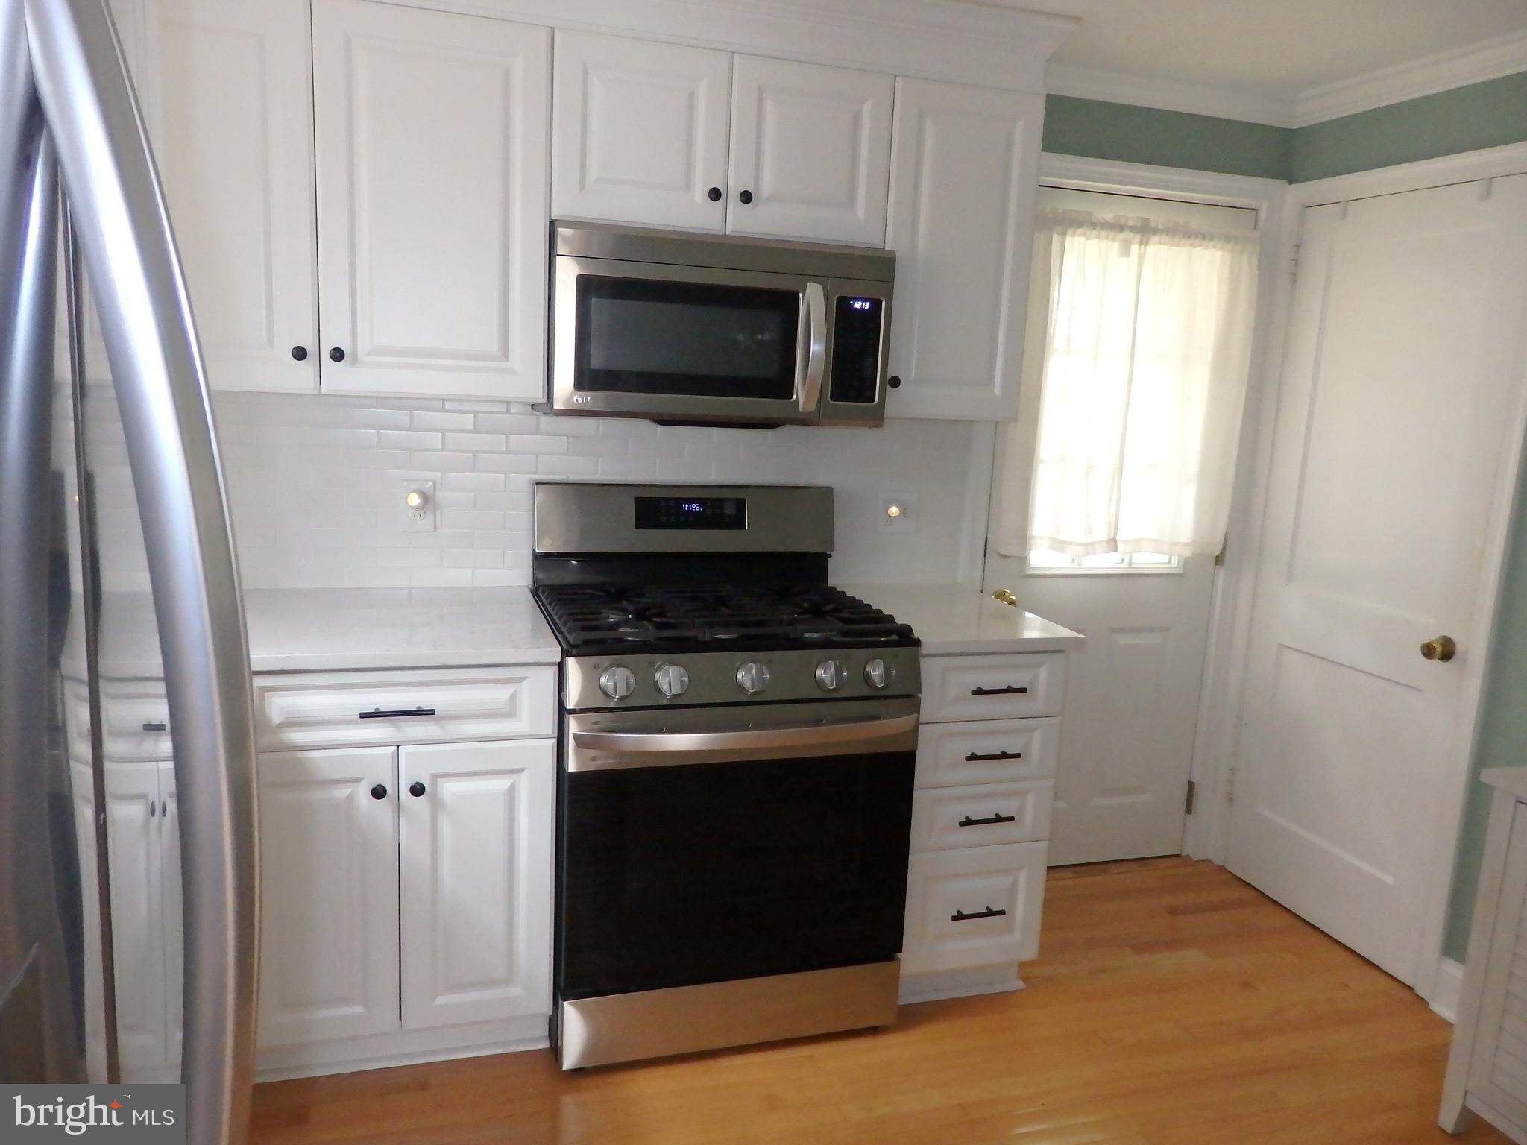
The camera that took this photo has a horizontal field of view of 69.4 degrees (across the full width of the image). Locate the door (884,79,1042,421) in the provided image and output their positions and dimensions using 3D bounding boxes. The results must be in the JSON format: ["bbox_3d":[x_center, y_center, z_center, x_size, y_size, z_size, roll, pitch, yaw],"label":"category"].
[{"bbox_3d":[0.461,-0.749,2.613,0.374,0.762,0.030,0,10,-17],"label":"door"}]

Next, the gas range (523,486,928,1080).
[{"bbox_3d":[-0.120,0.421,2.597,0.758,1.190,0.710,0,11,-17],"label":"gas range"}]

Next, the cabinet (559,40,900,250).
[{"bbox_3d":[-0.118,-0.956,2.546,0.762,0.377,0.345,0,11,-17],"label":"cabinet"}]

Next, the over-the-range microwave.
[{"bbox_3d":[-0.123,-0.564,2.586,0.757,0.400,0.410,0,11,-17],"label":"over-the-range microwave"}]

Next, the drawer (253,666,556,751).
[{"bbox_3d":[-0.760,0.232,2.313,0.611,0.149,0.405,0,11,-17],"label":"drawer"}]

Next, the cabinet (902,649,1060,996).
[{"bbox_3d":[0.410,0.555,2.853,0.389,0.886,0.615,0,11,-17],"label":"cabinet"}]

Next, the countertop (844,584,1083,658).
[{"bbox_3d":[0.448,0.104,2.771,0.419,0.030,0.628,0,11,-17],"label":"countertop"}]

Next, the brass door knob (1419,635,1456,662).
[{"bbox_3d":[1.671,0.189,2.738,0.055,0.062,0.062,0,11,-17],"label":"brass door knob"}]

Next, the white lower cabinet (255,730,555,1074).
[{"bbox_3d":[-0.815,0.641,2.504,0.611,0.727,0.615,0,11,-17],"label":"white lower cabinet"}]

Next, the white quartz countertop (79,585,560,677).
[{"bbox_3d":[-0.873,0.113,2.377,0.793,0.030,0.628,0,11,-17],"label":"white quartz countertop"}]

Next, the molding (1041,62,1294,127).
[{"bbox_3d":[1.075,-1.296,2.983,0.950,0.082,0.070,0,11,-17],"label":"molding"}]

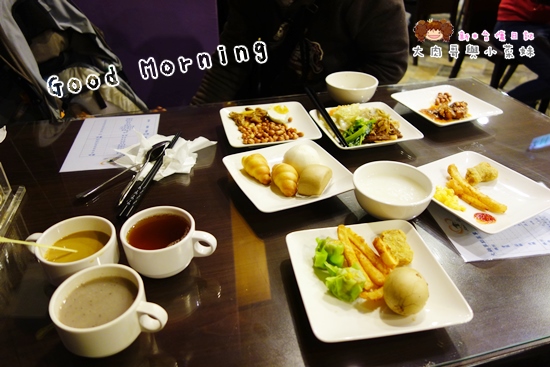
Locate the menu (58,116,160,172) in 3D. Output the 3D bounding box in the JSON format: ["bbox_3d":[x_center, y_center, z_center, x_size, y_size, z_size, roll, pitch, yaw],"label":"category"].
[{"bbox_3d":[-0.296,-0.081,0.794,0.148,0.002,0.209,-5,34,-8],"label":"menu"}]

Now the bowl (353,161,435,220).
[{"bbox_3d":[0.163,0.019,0.604,0.110,0.050,0.110,0,33,0],"label":"bowl"}]

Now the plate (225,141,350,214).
[{"bbox_3d":[0.024,-0.010,0.673,0.168,0.023,0.168,-15,36,-22],"label":"plate"}]

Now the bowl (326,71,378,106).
[{"bbox_3d":[0.167,-0.201,0.940,0.110,0.050,0.110,0,33,0],"label":"bowl"}]

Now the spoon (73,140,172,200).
[{"bbox_3d":[-0.237,-0.025,0.683,0.040,0.020,0.179,24,46,31],"label":"spoon"}]

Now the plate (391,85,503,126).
[{"bbox_3d":[0.358,-0.159,0.904,0.168,0.023,0.168,-12,35,-18],"label":"plate"}]

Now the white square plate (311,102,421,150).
[{"bbox_3d":[0.170,-0.105,0.819,0.168,0.023,0.168,-9,34,-14],"label":"white square plate"}]

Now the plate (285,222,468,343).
[{"bbox_3d":[0.109,0.109,0.492,0.168,0.023,0.168,-5,34,-8],"label":"plate"}]

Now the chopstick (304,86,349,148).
[{"bbox_3d":[0.096,-0.136,0.837,0.014,0.008,0.251,-7,38,-11],"label":"chopstick"}]

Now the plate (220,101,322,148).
[{"bbox_3d":[-0.011,-0.107,0.820,0.168,0.023,0.168,-7,34,-11],"label":"plate"}]

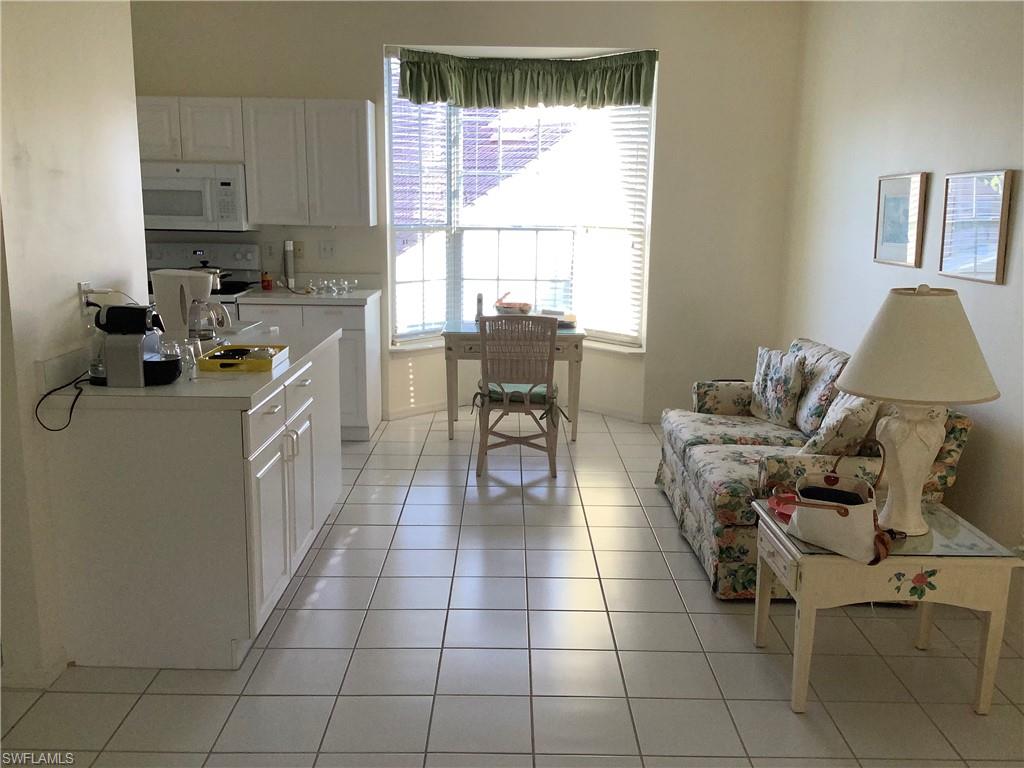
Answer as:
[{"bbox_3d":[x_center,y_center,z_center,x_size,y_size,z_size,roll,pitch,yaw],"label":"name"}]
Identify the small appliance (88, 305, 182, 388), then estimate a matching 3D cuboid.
[{"bbox_3d":[-1.222,-0.130,3.003,0.280,0.268,0.135,1,11,0],"label":"small appliance"}]

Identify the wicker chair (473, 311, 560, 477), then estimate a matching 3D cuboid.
[{"bbox_3d":[0.032,0.029,5.253,0.473,0.915,0.545,0,12,0],"label":"wicker chair"}]

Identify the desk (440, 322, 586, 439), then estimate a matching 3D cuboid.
[{"bbox_3d":[0.008,-0.026,6.159,0.900,0.693,0.617,1,11,0],"label":"desk"}]

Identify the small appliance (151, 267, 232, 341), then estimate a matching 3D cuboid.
[{"bbox_3d":[-1.256,-0.288,3.642,0.275,0.326,0.175,2,11,5],"label":"small appliance"}]

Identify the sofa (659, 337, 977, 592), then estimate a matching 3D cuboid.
[{"bbox_3d":[1.255,0.286,4.222,0.951,0.848,1.445,0,12,0],"label":"sofa"}]

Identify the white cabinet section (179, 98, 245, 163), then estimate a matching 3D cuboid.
[{"bbox_3d":[-1.857,-1.612,5.842,0.388,0.371,0.335,1,12,0],"label":"white cabinet section"}]

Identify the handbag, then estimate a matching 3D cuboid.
[{"bbox_3d":[0.969,0.346,2.759,0.309,0.303,0.188,7,13,30],"label":"handbag"}]

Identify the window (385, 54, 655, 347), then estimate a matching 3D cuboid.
[{"bbox_3d":[0.049,-1.262,6.460,1.778,1.976,0.502,1,11,0],"label":"window"}]

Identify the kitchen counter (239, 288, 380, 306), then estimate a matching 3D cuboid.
[{"bbox_3d":[-1.278,-0.566,5.904,0.794,0.049,0.660,0,12,0],"label":"kitchen counter"}]

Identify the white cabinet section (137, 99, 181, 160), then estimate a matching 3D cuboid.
[{"bbox_3d":[-2.243,-1.616,5.840,0.382,0.371,0.335,1,12,0],"label":"white cabinet section"}]

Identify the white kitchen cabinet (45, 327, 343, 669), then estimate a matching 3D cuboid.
[{"bbox_3d":[-1.131,0.336,3.706,0.647,0.924,1.599,1,11,0],"label":"white kitchen cabinet"}]

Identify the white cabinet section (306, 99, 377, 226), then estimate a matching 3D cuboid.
[{"bbox_3d":[-1.085,-1.408,5.885,0.384,0.769,0.335,1,12,0],"label":"white cabinet section"}]

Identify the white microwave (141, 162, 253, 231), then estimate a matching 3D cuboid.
[{"bbox_3d":[-2.039,-1.209,5.885,0.764,0.406,0.424,0,12,0],"label":"white microwave"}]

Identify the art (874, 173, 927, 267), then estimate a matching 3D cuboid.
[{"bbox_3d":[1.833,-0.776,4.353,0.030,0.427,0.491,0,12,0],"label":"art"}]

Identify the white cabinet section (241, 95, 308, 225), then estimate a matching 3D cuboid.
[{"bbox_3d":[-1.471,-1.412,5.883,0.387,0.769,0.335,1,12,0],"label":"white cabinet section"}]

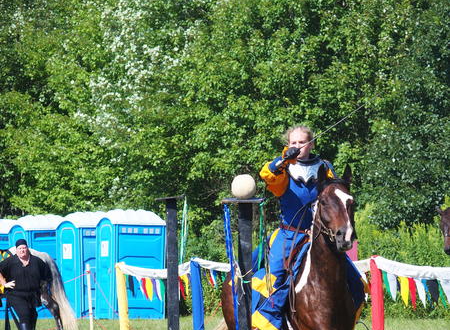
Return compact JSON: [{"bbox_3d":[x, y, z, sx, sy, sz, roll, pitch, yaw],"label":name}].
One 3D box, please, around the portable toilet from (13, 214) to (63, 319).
[{"bbox_3d":[-4.052,2.273,63.700,1.160,2.300,1.110,1,-2,-23],"label":"portable toilet"}]

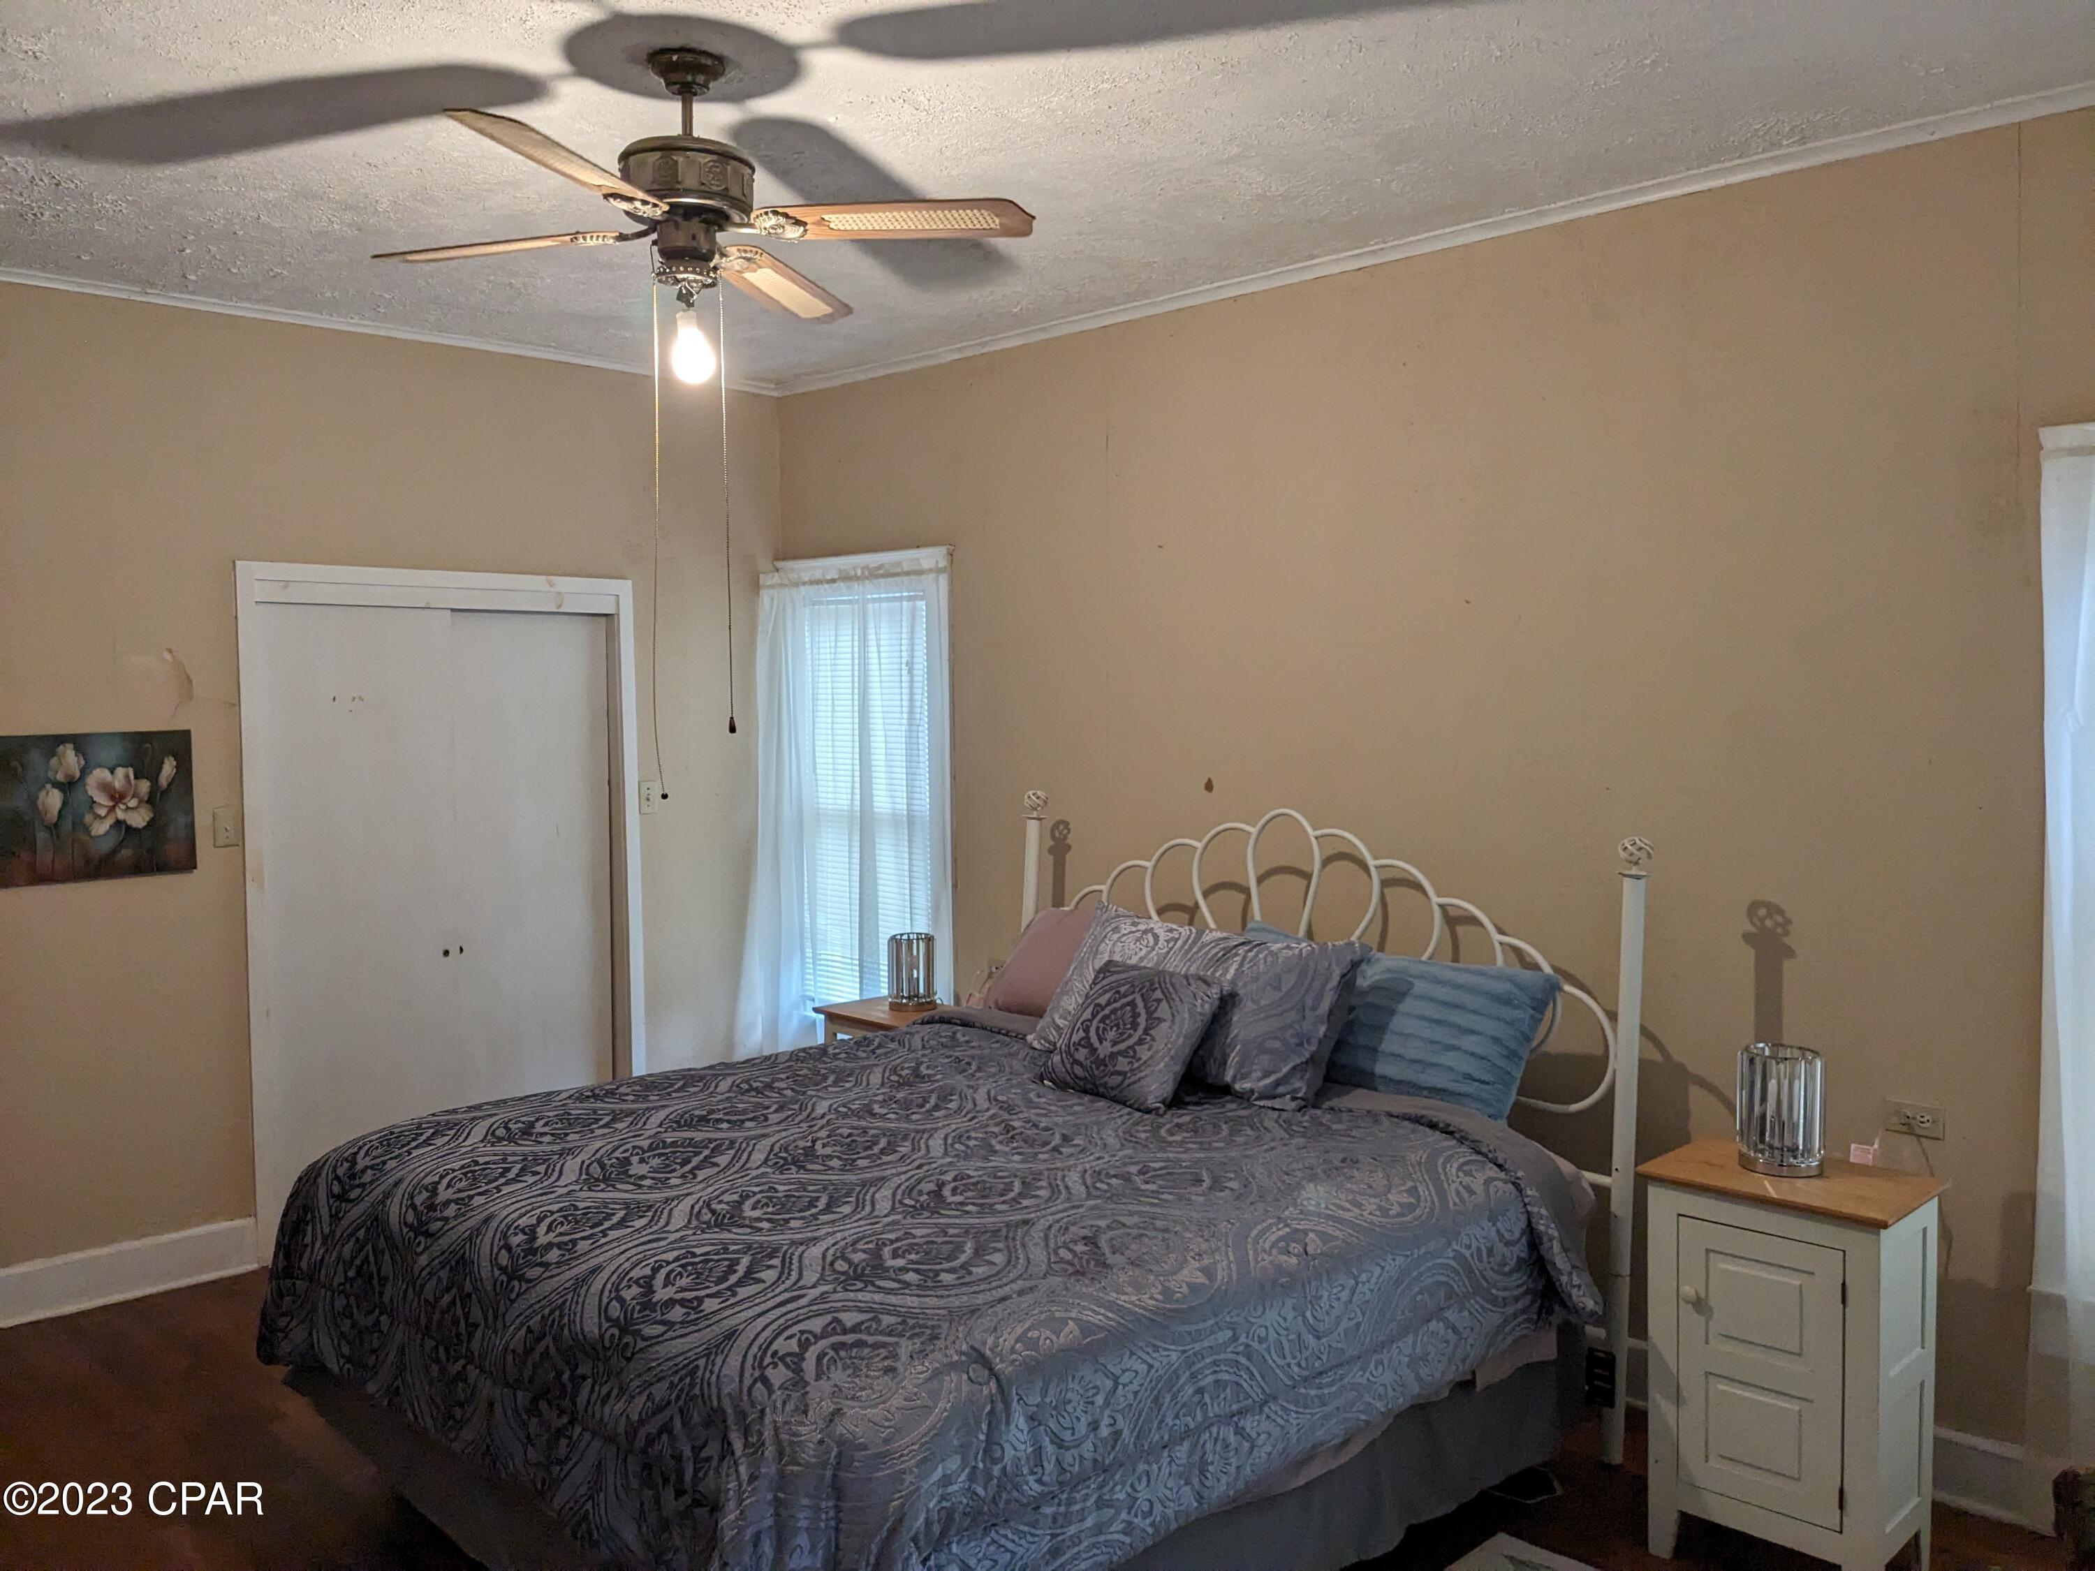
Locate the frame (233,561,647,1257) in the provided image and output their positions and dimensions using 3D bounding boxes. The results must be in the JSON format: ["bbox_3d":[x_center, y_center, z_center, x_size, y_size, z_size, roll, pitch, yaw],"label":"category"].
[{"bbox_3d":[-1.927,0.360,5.318,0.130,2.092,1.322,3,5,45],"label":"frame"}]

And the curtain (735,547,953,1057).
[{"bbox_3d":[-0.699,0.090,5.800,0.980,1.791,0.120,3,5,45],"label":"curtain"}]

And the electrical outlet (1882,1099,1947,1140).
[{"bbox_3d":[1.814,0.700,3.417,0.114,0.070,0.012,3,5,45],"label":"electrical outlet"}]

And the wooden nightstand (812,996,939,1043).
[{"bbox_3d":[-0.423,1.046,4.917,0.450,0.740,0.350,3,5,45],"label":"wooden nightstand"}]

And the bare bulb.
[{"bbox_3d":[-0.641,-0.794,2.964,0.072,0.128,0.072,0,3,0],"label":"bare bulb"}]

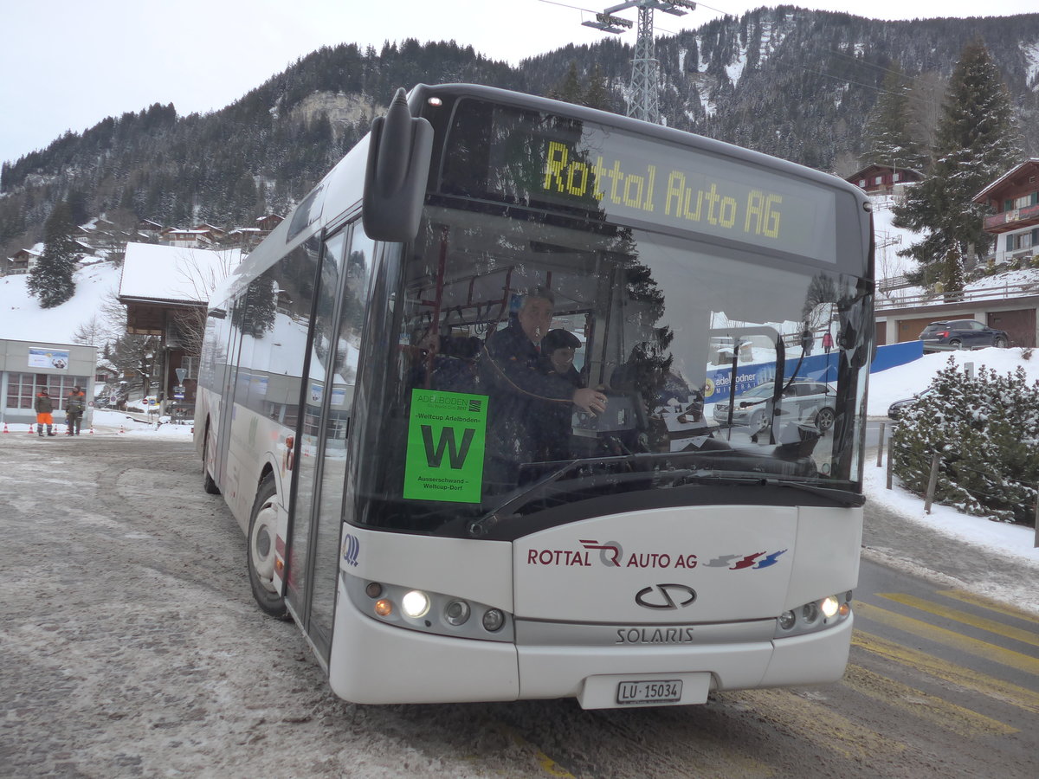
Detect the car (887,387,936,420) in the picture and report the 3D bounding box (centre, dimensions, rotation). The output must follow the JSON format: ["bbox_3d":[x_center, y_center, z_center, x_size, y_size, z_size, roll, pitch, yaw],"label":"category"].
[{"bbox_3d":[14.900,0.540,29.800,4.400,1.480,1.800,2,-3,-14],"label":"car"}]

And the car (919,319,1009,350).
[{"bbox_3d":[22.941,-2.775,45.000,4.500,1.630,1.860,2,-3,-10],"label":"car"}]

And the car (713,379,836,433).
[{"bbox_3d":[8.150,0.540,27.500,4.650,1.490,1.820,3,-3,-31],"label":"car"}]

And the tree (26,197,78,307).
[{"bbox_3d":[-83.028,-24.130,155.000,9.400,19.300,9.400,2,-2,0],"label":"tree"}]

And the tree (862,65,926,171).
[{"bbox_3d":[52.730,-36.832,122.000,9.200,17.700,9.200,2,-2,0],"label":"tree"}]

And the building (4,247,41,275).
[{"bbox_3d":[-164.861,-42.261,290.000,9.700,9.000,10.000,1,-3,16],"label":"building"}]

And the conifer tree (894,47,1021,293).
[{"bbox_3d":[32.309,-16.902,64.000,9.200,17.400,9.200,2,-2,0],"label":"conifer tree"}]

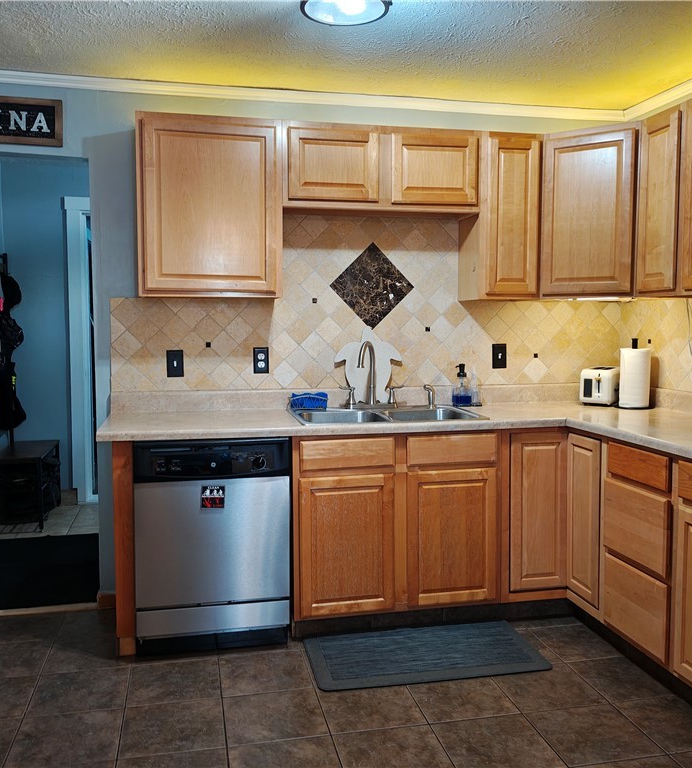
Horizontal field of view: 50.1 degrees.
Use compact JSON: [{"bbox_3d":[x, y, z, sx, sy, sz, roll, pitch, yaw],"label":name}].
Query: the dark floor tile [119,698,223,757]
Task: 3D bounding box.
[{"bbox_3d":[-0.565,1.129,2.427,0.326,0.010,0.315,-1,5,-12],"label":"dark floor tile"}]

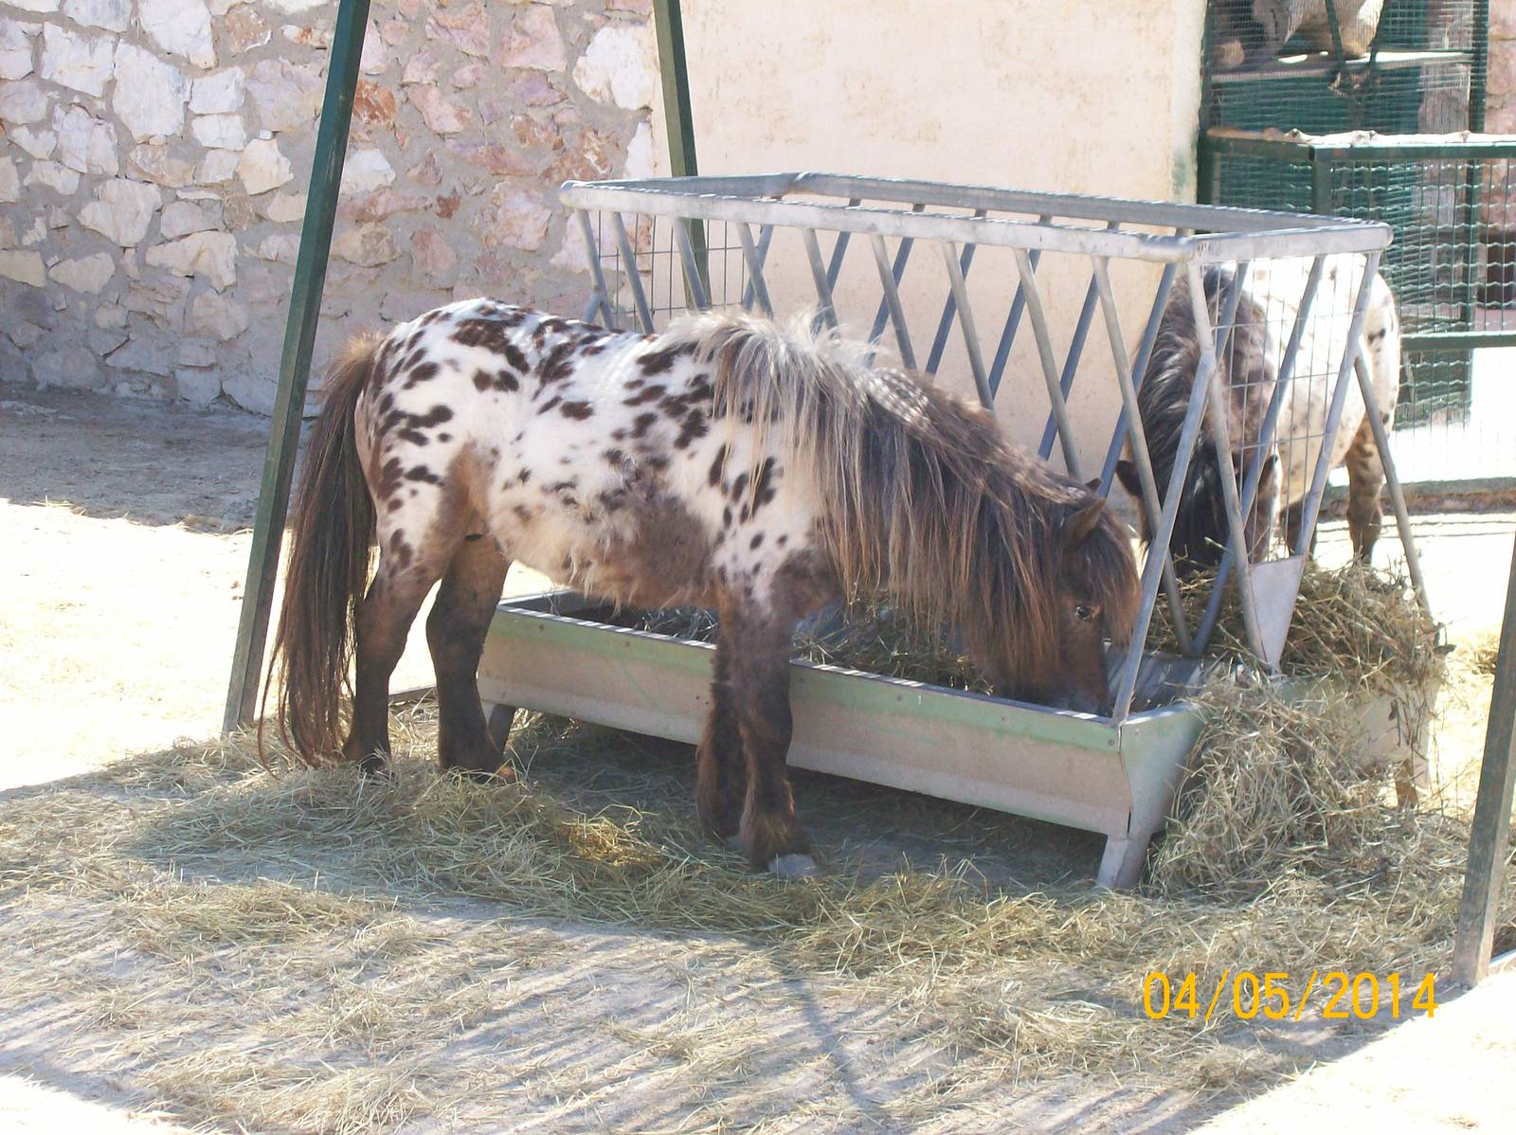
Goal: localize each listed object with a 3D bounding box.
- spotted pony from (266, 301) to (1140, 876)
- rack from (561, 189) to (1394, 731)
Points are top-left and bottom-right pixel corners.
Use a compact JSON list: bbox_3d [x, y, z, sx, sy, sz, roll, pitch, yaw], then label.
[{"bbox_3d":[-0.107,0.005,6.814,1.617,0.952,0.517,7,11,31],"label":"spotted pony"},{"bbox_3d":[0.390,-0.290,7.275,1.507,0.820,0.968,10,13,40],"label":"rack"}]

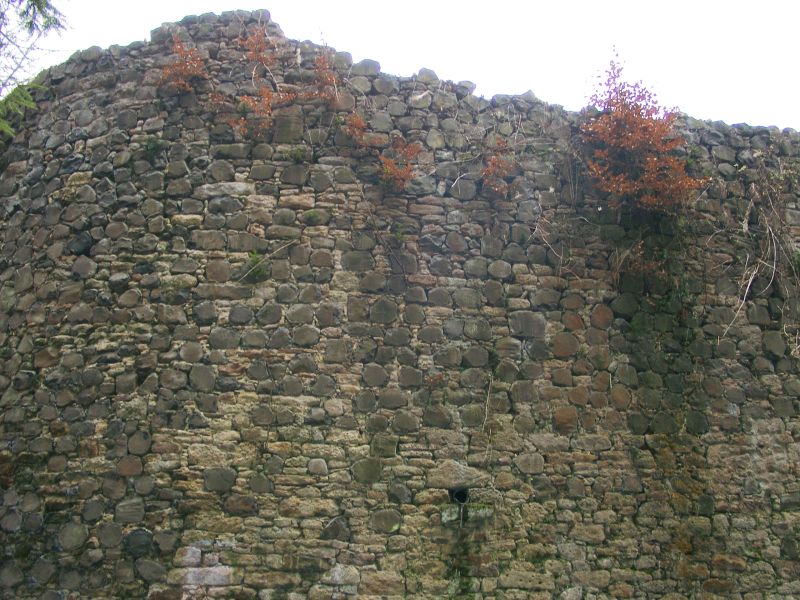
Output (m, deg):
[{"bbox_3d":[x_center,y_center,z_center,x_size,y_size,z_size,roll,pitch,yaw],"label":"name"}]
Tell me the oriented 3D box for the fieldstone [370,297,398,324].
[{"bbox_3d":[-0.148,0.100,7.518,0.266,0.266,0.213,0,-14,0],"label":"fieldstone"}]

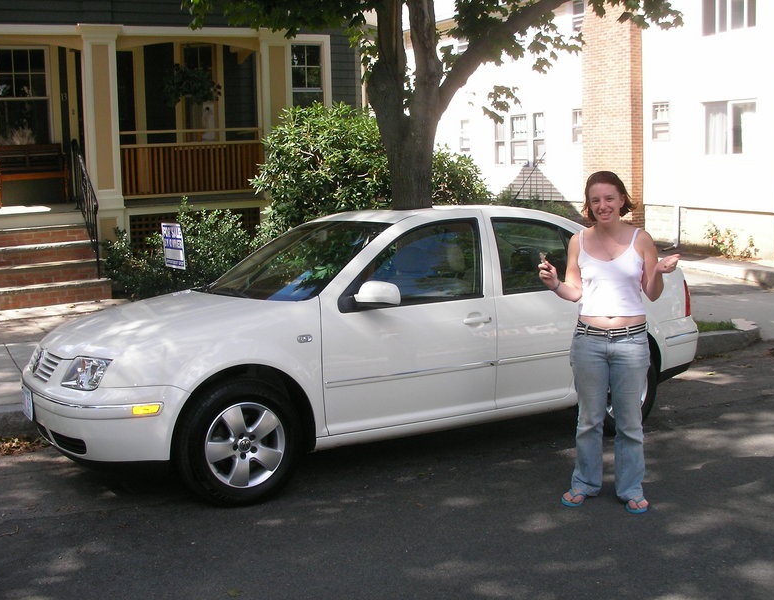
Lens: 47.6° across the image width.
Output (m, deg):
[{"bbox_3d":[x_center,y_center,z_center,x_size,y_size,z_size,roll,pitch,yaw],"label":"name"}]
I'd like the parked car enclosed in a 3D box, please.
[{"bbox_3d":[0.025,0.125,5.636,4.376,1.446,1.735,-5,9,-29],"label":"parked car"}]

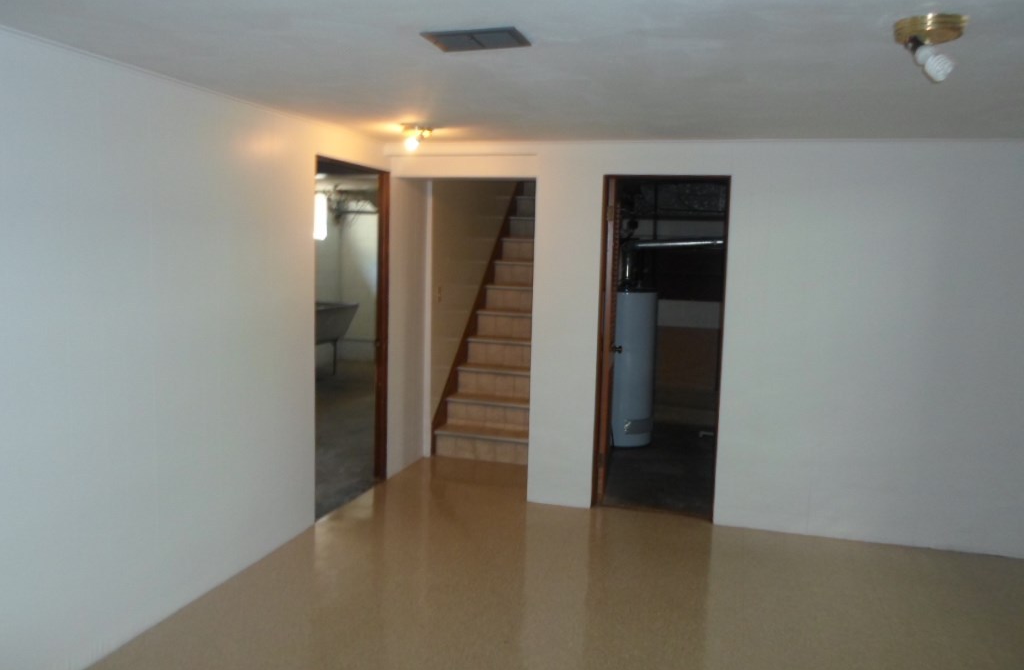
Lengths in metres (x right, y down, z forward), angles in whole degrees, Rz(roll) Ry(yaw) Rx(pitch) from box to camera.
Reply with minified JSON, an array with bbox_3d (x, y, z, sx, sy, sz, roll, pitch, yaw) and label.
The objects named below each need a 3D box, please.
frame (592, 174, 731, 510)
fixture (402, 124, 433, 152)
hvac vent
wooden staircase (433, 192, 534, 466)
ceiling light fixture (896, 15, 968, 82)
[{"bbox_3d":[0.883,0.085,4.435,0.730,2.033,0.125,3,7,17],"label":"frame"},{"bbox_3d":[-0.517,-1.056,4.020,0.170,0.135,0.170,1,6,0],"label":"fixture"},{"bbox_3d":[-0.109,-0.926,2.316,0.300,0.022,0.201,3,7,17],"label":"hvac vent"},{"bbox_3d":[0.201,-0.355,6.475,0.939,2.420,2.320,3,7,17],"label":"wooden staircase"},{"bbox_3d":[1.147,-0.781,2.039,0.186,0.155,0.186,3,7,17],"label":"ceiling light fixture"}]

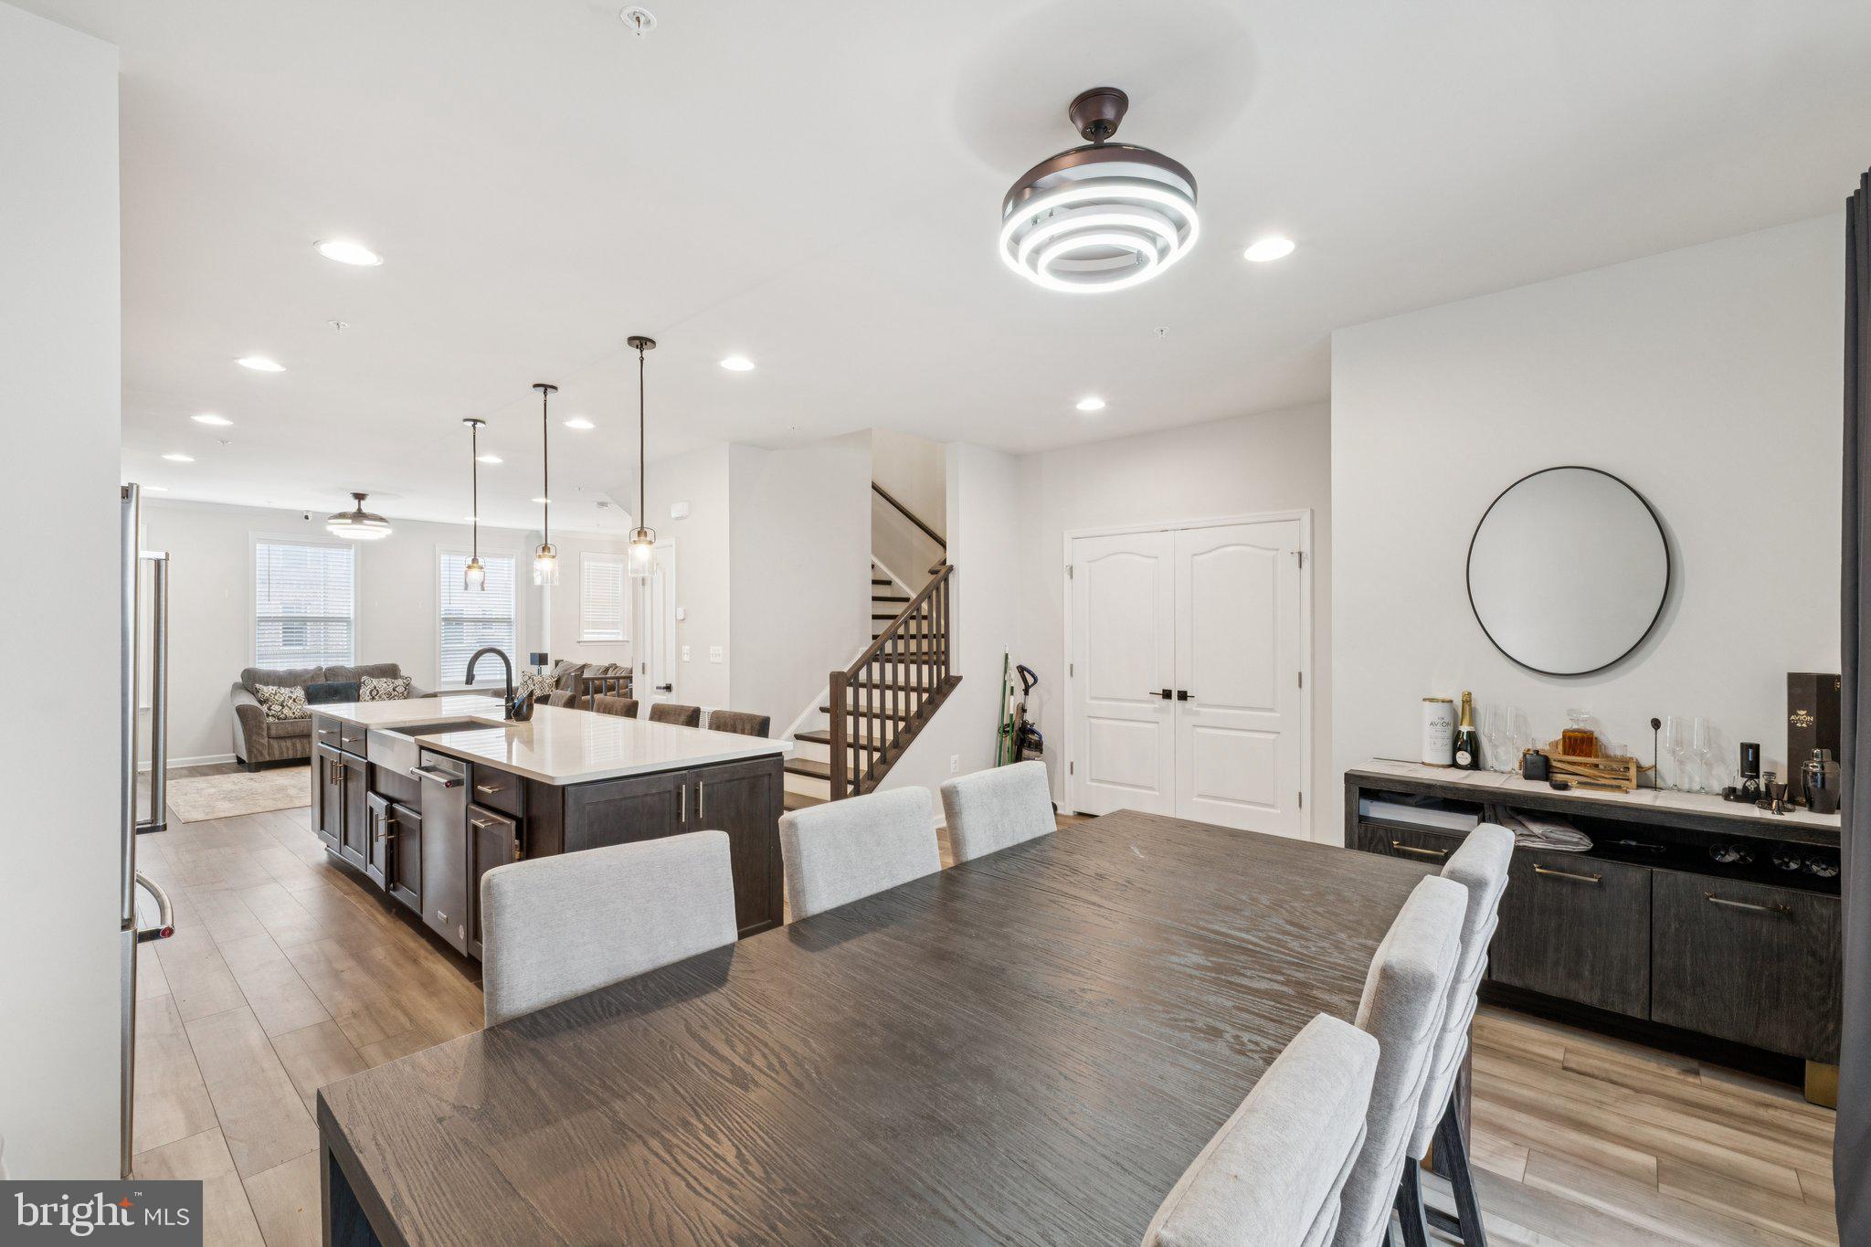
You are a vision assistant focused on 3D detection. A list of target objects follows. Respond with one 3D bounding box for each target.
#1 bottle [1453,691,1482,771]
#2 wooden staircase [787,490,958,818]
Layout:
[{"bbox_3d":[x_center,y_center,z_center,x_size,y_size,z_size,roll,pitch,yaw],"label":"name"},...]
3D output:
[{"bbox_3d":[2.165,0.441,3.176,0.090,0.320,0.090,0,0,41],"label":"bottle"},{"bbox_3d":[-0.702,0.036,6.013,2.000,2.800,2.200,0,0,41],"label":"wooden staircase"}]

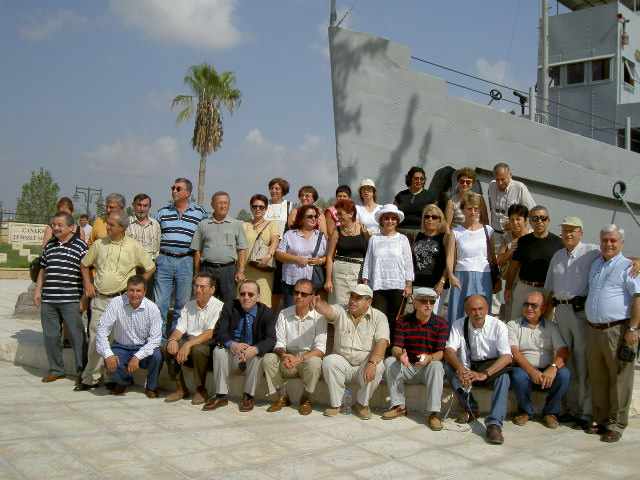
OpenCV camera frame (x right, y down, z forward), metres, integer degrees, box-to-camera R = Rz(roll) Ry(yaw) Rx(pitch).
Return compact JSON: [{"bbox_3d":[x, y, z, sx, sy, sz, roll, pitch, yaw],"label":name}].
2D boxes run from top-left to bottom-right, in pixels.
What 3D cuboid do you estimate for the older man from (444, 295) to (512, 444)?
[{"bbox_3d":[1.298,0.987,5.945,0.550,1.050,0.950,1,1,7],"label":"older man"}]

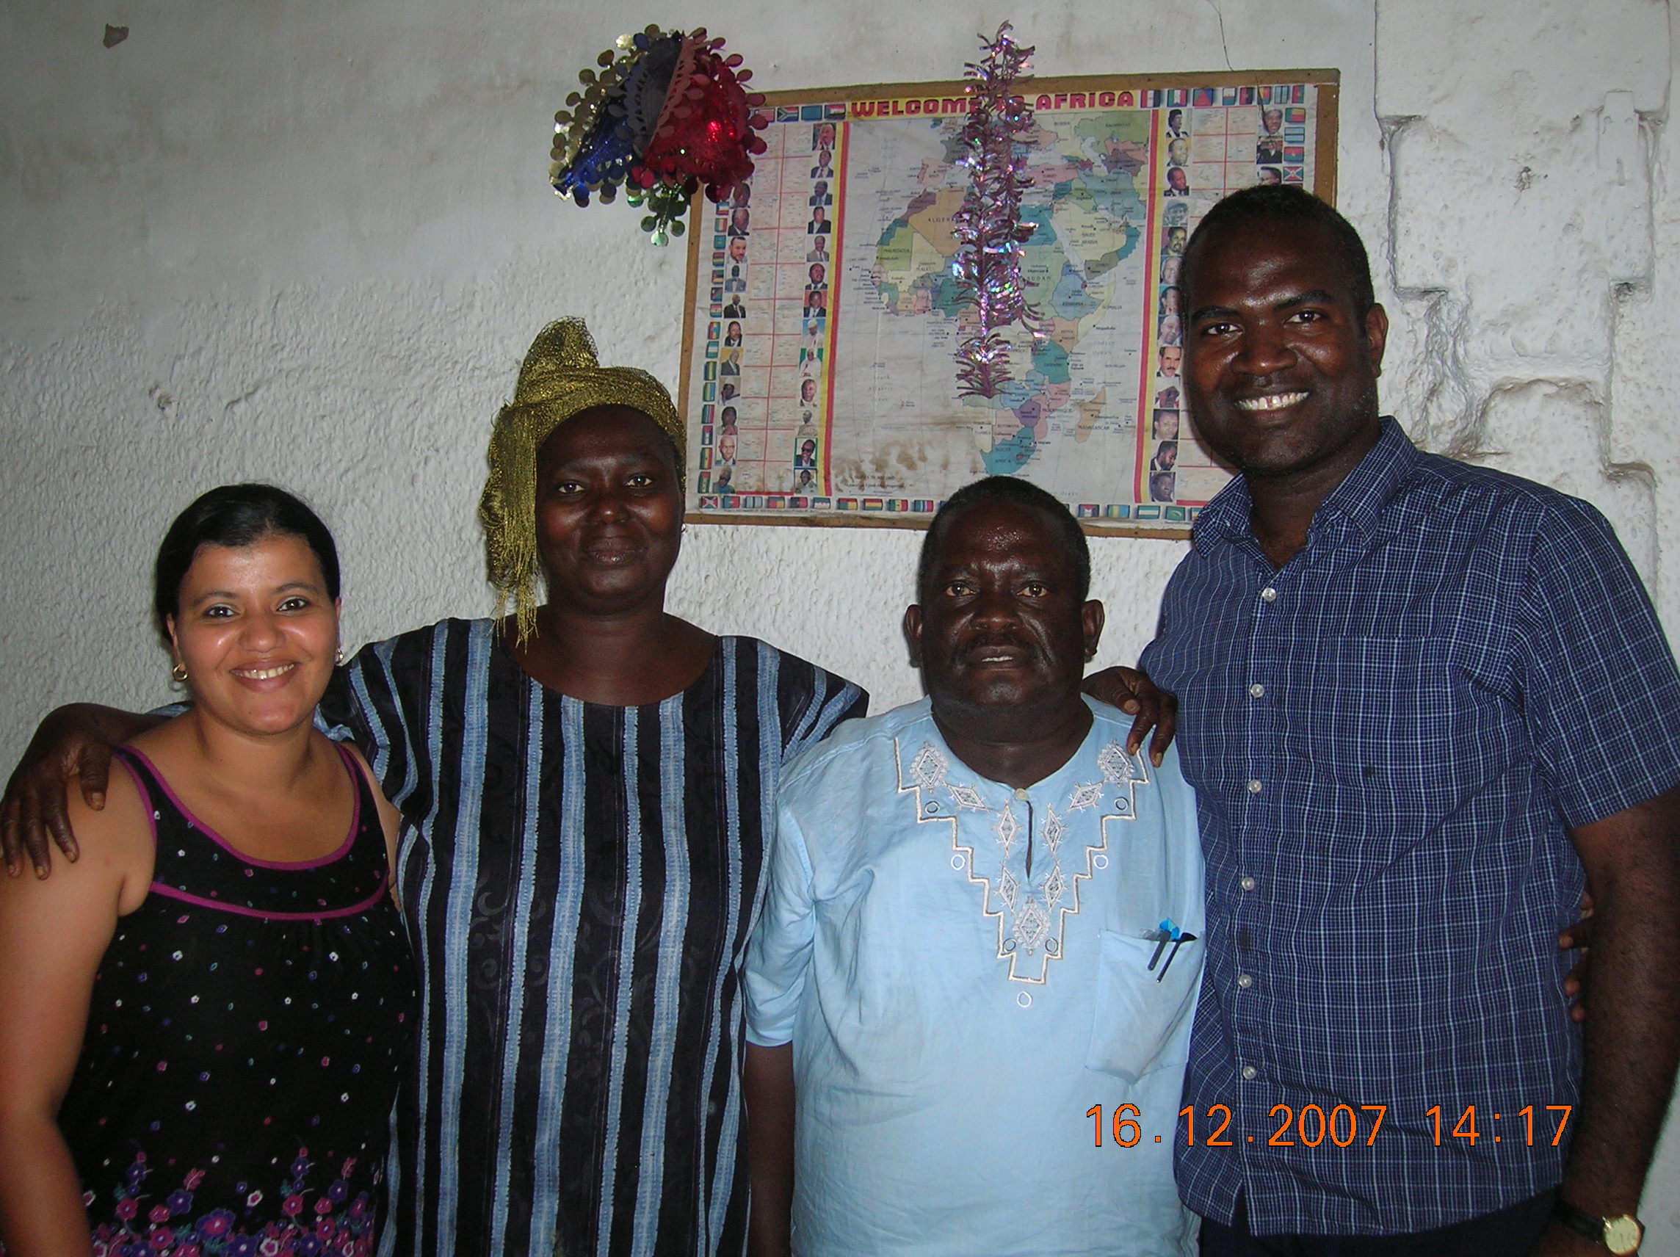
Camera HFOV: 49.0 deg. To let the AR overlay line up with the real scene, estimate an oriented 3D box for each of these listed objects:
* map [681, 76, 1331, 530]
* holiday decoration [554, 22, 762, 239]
[{"bbox_3d":[0.184,-0.375,2.135,0.750,0.530,0.020,1,-6,15],"label":"map"},{"bbox_3d":[-0.200,-0.544,2.030,0.240,0.230,0.220,1,-6,15],"label":"holiday decoration"}]

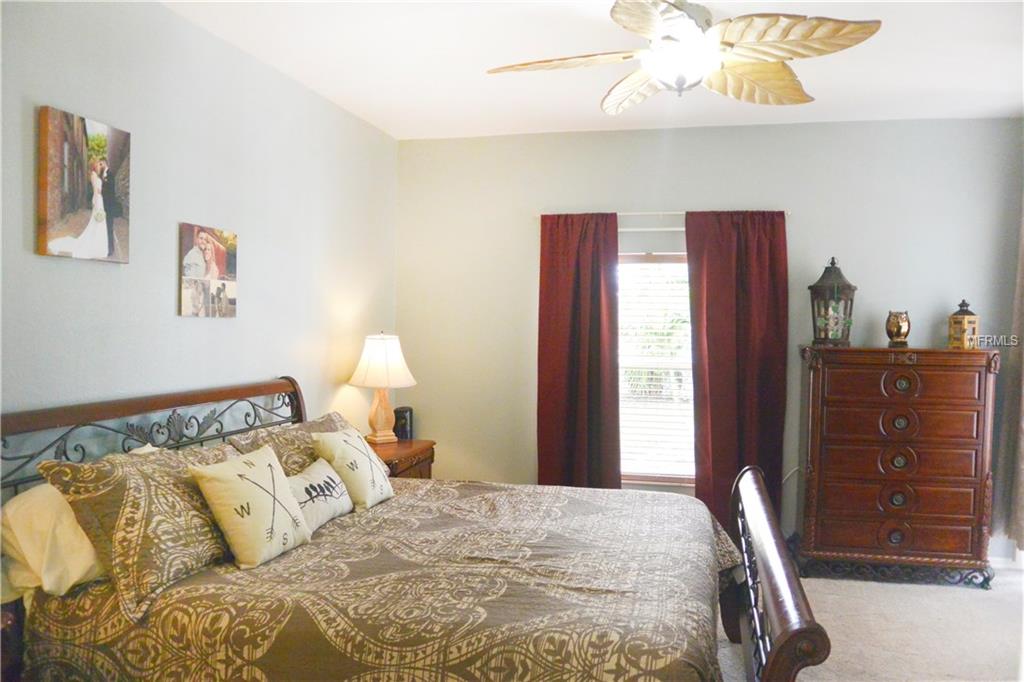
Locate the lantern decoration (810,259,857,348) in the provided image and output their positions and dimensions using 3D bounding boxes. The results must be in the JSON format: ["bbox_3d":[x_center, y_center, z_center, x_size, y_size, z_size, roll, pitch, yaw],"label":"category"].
[{"bbox_3d":[2.021,-0.244,4.847,0.300,0.570,0.280,2,2,14],"label":"lantern decoration"}]

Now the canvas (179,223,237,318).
[{"bbox_3d":[-1.419,-0.319,3.597,0.024,0.410,0.410,2,2,14],"label":"canvas"}]

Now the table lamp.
[{"bbox_3d":[-0.821,0.295,4.959,0.420,0.705,0.420,1,2,0],"label":"table lamp"}]

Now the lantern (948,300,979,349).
[{"bbox_3d":[2.748,-0.100,4.665,0.150,0.295,0.150,0,2,-31],"label":"lantern"}]

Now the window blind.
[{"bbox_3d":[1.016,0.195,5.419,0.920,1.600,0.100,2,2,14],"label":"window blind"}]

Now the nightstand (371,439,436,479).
[{"bbox_3d":[-0.832,1.020,4.824,0.520,0.710,0.750,2,2,14],"label":"nightstand"}]

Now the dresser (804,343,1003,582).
[{"bbox_3d":[2.329,0.739,4.781,1.060,1.400,0.490,2,2,14],"label":"dresser"}]

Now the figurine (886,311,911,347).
[{"bbox_3d":[2.395,-0.071,4.751,0.145,0.225,0.130,2,2,14],"label":"figurine"}]

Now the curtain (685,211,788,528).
[{"bbox_3d":[1.517,0.196,5.216,0.650,2.140,0.110,2,2,14],"label":"curtain"}]

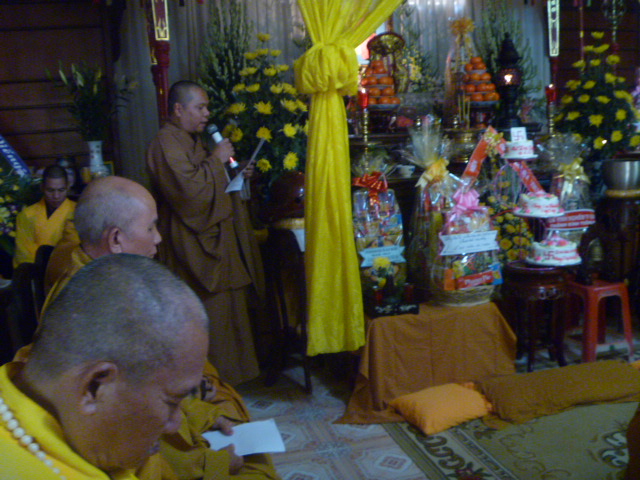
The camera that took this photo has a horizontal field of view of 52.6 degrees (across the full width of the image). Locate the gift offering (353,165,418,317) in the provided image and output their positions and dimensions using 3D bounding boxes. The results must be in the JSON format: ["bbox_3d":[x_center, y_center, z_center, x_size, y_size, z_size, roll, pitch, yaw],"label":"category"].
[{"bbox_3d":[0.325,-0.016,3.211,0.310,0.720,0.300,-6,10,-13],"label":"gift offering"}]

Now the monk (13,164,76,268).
[{"bbox_3d":[-1.641,0.188,4.026,0.520,1.260,0.620,-7,11,-18],"label":"monk"}]

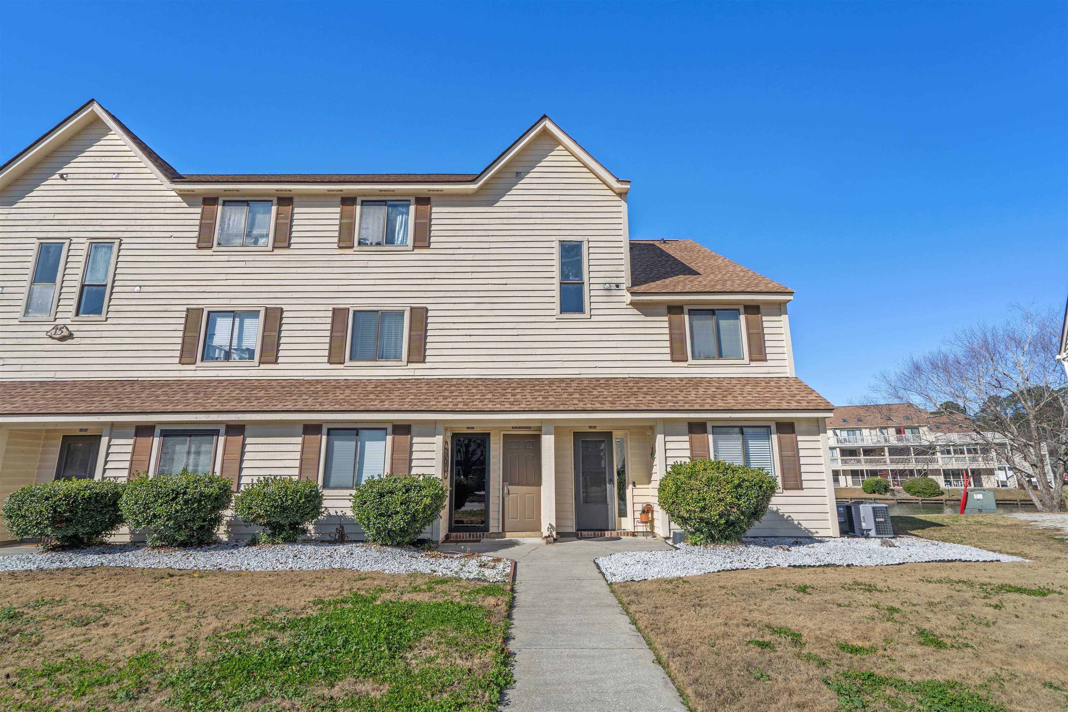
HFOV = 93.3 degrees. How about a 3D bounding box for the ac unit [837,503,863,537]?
[{"bbox_3d":[6.870,3.470,10.911,0.620,0.640,0.620,0,-13,-1],"label":"ac unit"}]

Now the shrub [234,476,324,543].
[{"bbox_3d":[-4.578,2.790,9.075,1.480,1.200,1.350,0,-13,-1],"label":"shrub"}]

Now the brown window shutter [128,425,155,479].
[{"bbox_3d":[-7.885,2.061,10.080,0.380,1.320,0.040,0,-13,-1],"label":"brown window shutter"}]

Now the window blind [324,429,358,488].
[{"bbox_3d":[-3.852,2.040,10.078,0.670,1.160,0.040,0,-13,-1],"label":"window blind"}]

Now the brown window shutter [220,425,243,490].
[{"bbox_3d":[-6.061,2.045,10.099,0.380,1.320,0.040,0,-13,-1],"label":"brown window shutter"}]

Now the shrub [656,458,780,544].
[{"bbox_3d":[3.285,2.613,9.076,2.100,1.500,1.800,0,-13,-1],"label":"shrub"}]

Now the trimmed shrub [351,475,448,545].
[{"bbox_3d":[-2.364,2.699,8.806,1.640,1.160,1.480,0,-13,-1],"label":"trimmed shrub"}]

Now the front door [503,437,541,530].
[{"bbox_3d":[-0.251,2.732,10.936,0.810,2.040,0.050,0,-13,-1],"label":"front door"}]

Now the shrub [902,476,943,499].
[{"bbox_3d":[36.340,12.265,47.257,3.300,1.950,3.000,0,-13,-1],"label":"shrub"}]

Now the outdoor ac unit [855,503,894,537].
[{"bbox_3d":[6.923,3.373,10.472,0.620,0.640,0.620,0,-13,-1],"label":"outdoor ac unit"}]

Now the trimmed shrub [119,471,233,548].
[{"bbox_3d":[-6.373,2.732,9.022,1.780,1.360,1.600,0,-13,-1],"label":"trimmed shrub"}]

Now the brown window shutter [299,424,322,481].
[{"bbox_3d":[-4.435,2.008,9.988,0.380,1.300,0.040,0,-13,-1],"label":"brown window shutter"}]

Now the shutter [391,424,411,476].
[{"bbox_3d":[-2.646,2.004,10.003,0.375,1.300,0.040,0,-13,-1],"label":"shutter"}]

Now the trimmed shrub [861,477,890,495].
[{"bbox_3d":[34.373,13.092,50.635,2.550,1.600,2.200,0,-13,-1],"label":"trimmed shrub"}]

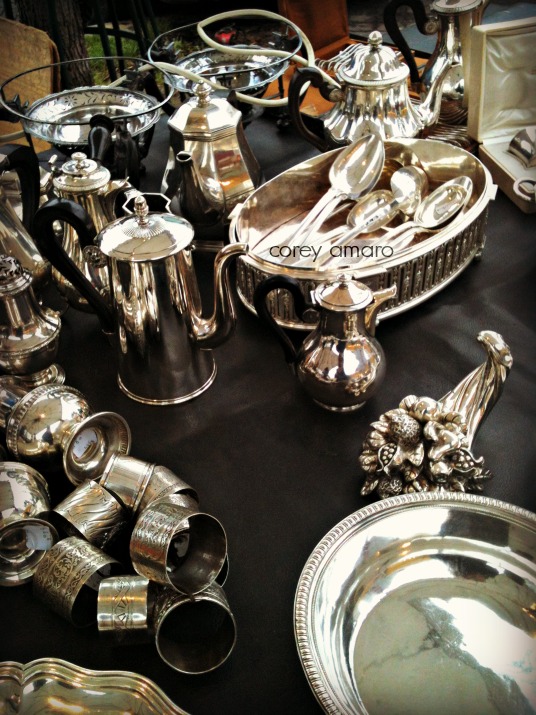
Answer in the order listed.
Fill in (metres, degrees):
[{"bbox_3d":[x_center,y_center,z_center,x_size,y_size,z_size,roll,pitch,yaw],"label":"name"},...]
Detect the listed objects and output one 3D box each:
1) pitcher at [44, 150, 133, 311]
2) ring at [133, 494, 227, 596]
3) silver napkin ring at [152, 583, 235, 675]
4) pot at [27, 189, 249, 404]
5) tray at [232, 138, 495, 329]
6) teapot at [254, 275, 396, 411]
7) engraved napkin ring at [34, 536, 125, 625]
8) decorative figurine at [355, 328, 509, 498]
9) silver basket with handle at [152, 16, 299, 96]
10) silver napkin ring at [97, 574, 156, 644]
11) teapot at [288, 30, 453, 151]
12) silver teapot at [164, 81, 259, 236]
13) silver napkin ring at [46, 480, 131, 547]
[{"bbox_3d":[-0.214,-0.155,0.854,0.130,0.178,0.115,0,40,4],"label":"pitcher"},{"bbox_3d":[-0.060,0.129,0.492,0.040,0.051,0.051,-3,31,47],"label":"ring"},{"bbox_3d":[-0.052,0.193,0.516,0.054,0.054,0.039,-13,6,-11],"label":"silver napkin ring"},{"bbox_3d":[-0.108,-0.059,0.646,0.186,0.189,0.097,5,42,7],"label":"pot"},{"bbox_3d":[0.118,-0.159,0.870,0.258,0.071,0.389,27,47,31],"label":"tray"},{"bbox_3d":[0.055,-0.015,0.693,0.138,0.148,0.086,-8,40,-6],"label":"teapot"},{"bbox_3d":[-0.132,0.157,0.506,0.038,0.049,0.049,19,45,29],"label":"engraved napkin ring"},{"bbox_3d":[0.169,0.049,0.671,0.107,0.069,0.203,19,45,24],"label":"decorative figurine"},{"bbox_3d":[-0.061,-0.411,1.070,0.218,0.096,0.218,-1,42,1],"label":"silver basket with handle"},{"bbox_3d":[-0.096,0.167,0.496,0.033,0.046,0.046,0,42,-3],"label":"silver napkin ring"},{"bbox_3d":[0.163,-0.440,1.163,0.281,0.158,0.161,-13,41,-11],"label":"teapot"},{"bbox_3d":[-0.068,-0.237,0.849,0.117,0.183,0.180,8,42,10],"label":"silver teapot"},{"bbox_3d":[-0.148,0.133,0.605,0.051,0.051,0.042,31,51,34],"label":"silver napkin ring"}]

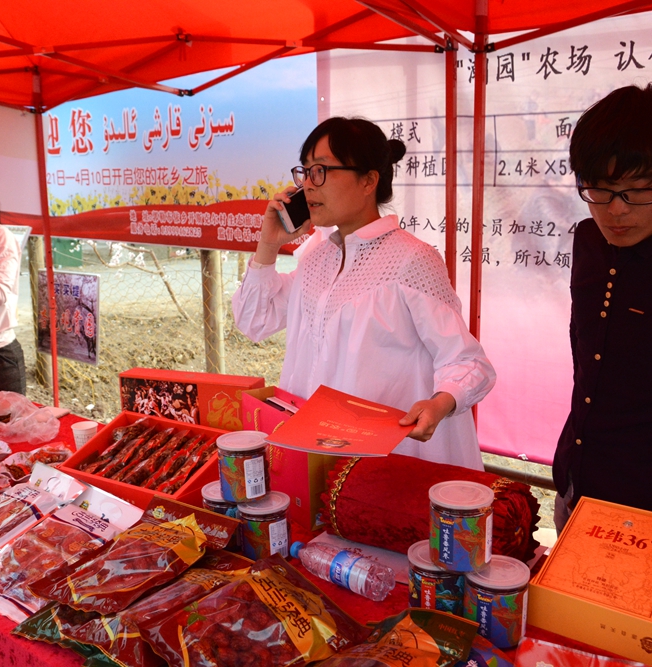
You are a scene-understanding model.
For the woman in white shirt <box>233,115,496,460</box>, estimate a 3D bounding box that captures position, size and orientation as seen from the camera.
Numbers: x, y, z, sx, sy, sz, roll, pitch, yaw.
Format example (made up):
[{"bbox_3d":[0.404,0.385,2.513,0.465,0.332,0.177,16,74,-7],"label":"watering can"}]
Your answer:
[{"bbox_3d":[0.099,0.314,1.811,0.430,1.610,0.550,-10,14,-44],"label":"woman in white shirt"}]

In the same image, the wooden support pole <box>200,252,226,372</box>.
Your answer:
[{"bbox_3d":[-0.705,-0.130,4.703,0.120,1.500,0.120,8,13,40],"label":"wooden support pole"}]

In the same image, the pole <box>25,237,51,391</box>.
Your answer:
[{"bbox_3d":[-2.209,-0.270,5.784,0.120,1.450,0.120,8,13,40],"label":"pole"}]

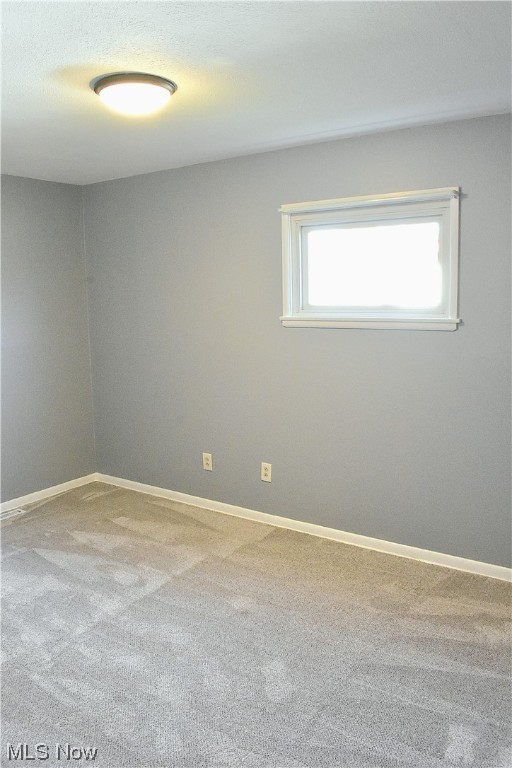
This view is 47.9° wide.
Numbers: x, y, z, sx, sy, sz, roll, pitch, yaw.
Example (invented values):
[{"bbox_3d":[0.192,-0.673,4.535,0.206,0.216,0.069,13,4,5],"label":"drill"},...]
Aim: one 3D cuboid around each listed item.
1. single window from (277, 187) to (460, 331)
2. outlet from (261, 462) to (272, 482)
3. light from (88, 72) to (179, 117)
[{"bbox_3d":[0.602,-0.672,3.242,1.045,0.722,0.100,5,10,34],"label":"single window"},{"bbox_3d":[0.068,0.584,3.791,0.075,0.120,0.010,5,10,34],"label":"outlet"},{"bbox_3d":[-0.492,-1.156,2.345,0.352,0.095,0.352,-1,9,0],"label":"light"}]

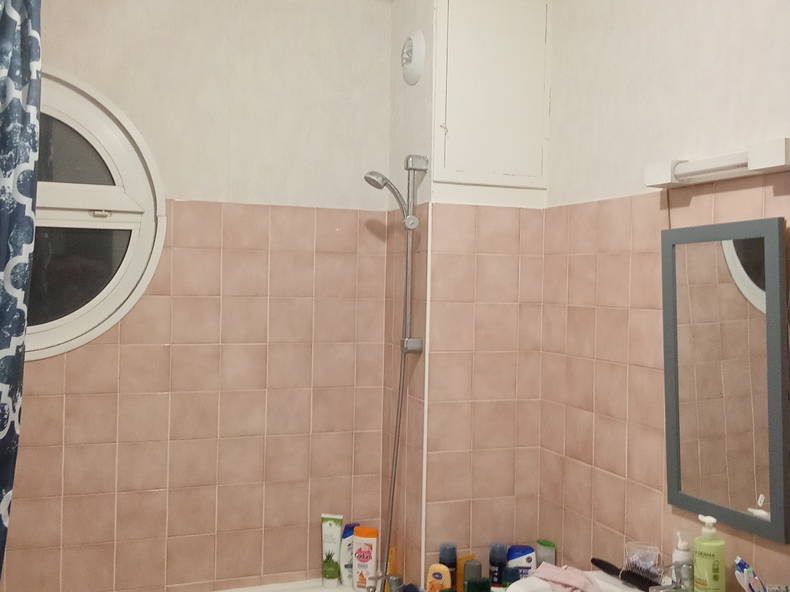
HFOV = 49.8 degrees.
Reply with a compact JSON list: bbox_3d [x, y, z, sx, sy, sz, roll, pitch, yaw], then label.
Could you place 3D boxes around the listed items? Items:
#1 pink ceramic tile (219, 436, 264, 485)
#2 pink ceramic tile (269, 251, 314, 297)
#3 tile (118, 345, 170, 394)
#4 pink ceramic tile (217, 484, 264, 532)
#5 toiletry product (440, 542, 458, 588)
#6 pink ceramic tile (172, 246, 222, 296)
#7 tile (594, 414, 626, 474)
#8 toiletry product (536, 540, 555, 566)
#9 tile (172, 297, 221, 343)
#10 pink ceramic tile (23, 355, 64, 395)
[{"bbox_3d":[-0.494,0.532,2.741,0.149,0.149,0.009,1,1,-21],"label":"pink ceramic tile"},{"bbox_3d":[-0.335,-0.072,2.756,0.148,0.148,0.010,1,1,-21],"label":"pink ceramic tile"},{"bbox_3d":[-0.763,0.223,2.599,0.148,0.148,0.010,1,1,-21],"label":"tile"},{"bbox_3d":[-0.492,0.675,2.719,0.148,0.149,0.010,1,1,-21],"label":"pink ceramic tile"},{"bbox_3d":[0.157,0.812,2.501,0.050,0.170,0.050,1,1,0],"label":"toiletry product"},{"bbox_3d":[-0.624,-0.077,2.686,0.150,0.150,0.010,1,1,-21],"label":"pink ceramic tile"},{"bbox_3d":[0.597,0.412,2.350,0.009,0.149,0.149,1,1,-21],"label":"tile"},{"bbox_3d":[0.448,0.835,2.541,0.065,0.200,0.040,2,1,38],"label":"toiletry product"},{"bbox_3d":[-0.627,0.075,2.687,0.150,0.150,0.010,1,1,-21],"label":"tile"},{"bbox_3d":[-1.054,0.227,2.527,0.146,0.136,0.010,1,1,-21],"label":"pink ceramic tile"}]

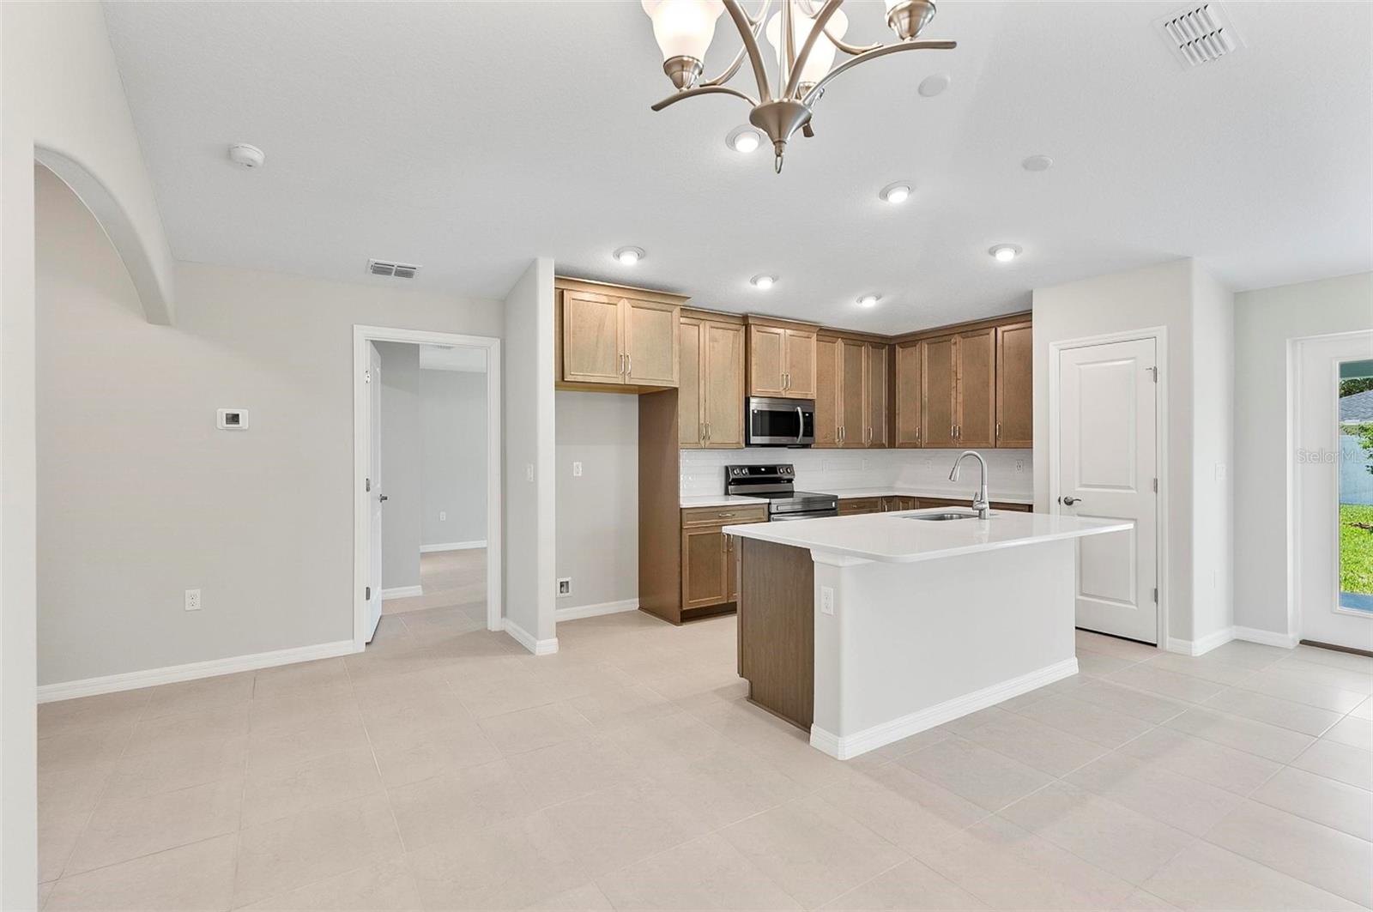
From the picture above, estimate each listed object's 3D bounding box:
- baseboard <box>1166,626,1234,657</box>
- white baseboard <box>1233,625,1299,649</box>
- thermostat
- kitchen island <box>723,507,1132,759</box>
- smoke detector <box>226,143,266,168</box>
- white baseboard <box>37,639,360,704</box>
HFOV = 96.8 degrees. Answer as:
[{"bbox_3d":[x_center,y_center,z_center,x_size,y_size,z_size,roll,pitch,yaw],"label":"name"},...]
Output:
[{"bbox_3d":[3.456,1.219,4.077,0.700,0.089,0.152,0,0,-32],"label":"baseboard"},{"bbox_3d":[3.929,1.217,4.124,0.170,0.089,0.295,0,0,-32],"label":"white baseboard"},{"bbox_3d":[-2.684,-0.214,3.606,0.151,0.117,0.027,0,0,-32],"label":"thermostat"},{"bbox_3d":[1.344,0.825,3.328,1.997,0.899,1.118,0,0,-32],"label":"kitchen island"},{"bbox_3d":[-1.930,-1.320,2.675,0.137,0.046,0.137,0,-10,-32],"label":"smoke detector"},{"bbox_3d":[-2.773,1.237,3.543,1.525,0.087,0.015,0,0,-32],"label":"white baseboard"}]

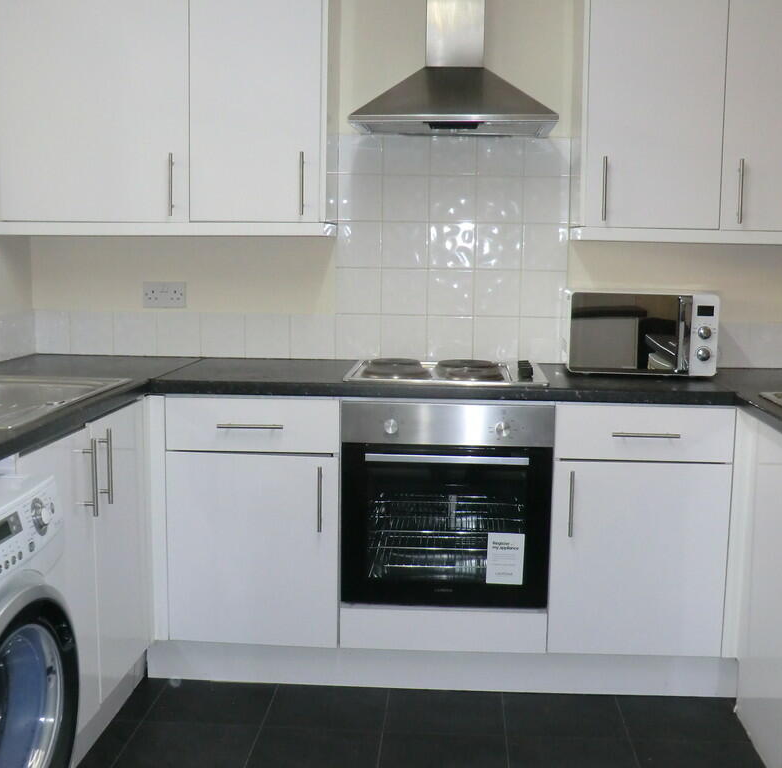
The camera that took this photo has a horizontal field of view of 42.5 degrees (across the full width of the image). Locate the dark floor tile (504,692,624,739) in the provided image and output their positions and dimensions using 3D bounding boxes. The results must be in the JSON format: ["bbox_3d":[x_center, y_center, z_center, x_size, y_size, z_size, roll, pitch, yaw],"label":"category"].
[{"bbox_3d":[0.488,0.936,2.855,0.333,0.010,0.320,1,8,3],"label":"dark floor tile"}]

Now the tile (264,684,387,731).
[{"bbox_3d":[-0.179,0.924,2.892,0.333,0.010,0.320,1,8,3],"label":"tile"}]

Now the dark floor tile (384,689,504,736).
[{"bbox_3d":[0.154,0.930,2.873,0.333,0.010,0.320,1,8,3],"label":"dark floor tile"}]

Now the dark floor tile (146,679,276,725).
[{"bbox_3d":[-0.513,0.918,2.910,0.333,0.010,0.320,1,8,3],"label":"dark floor tile"}]

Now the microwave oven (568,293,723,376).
[{"bbox_3d":[0.768,-0.158,3.084,0.435,0.251,0.335,2,8,12],"label":"microwave oven"}]

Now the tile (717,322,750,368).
[{"bbox_3d":[1.103,-0.128,3.306,0.150,0.150,0.009,1,8,3],"label":"tile"}]

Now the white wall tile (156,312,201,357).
[{"bbox_3d":[-0.717,-0.167,3.405,0.150,0.150,0.009,1,8,3],"label":"white wall tile"}]

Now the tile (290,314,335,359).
[{"bbox_3d":[-0.261,-0.159,3.380,0.150,0.150,0.009,1,8,3],"label":"tile"}]

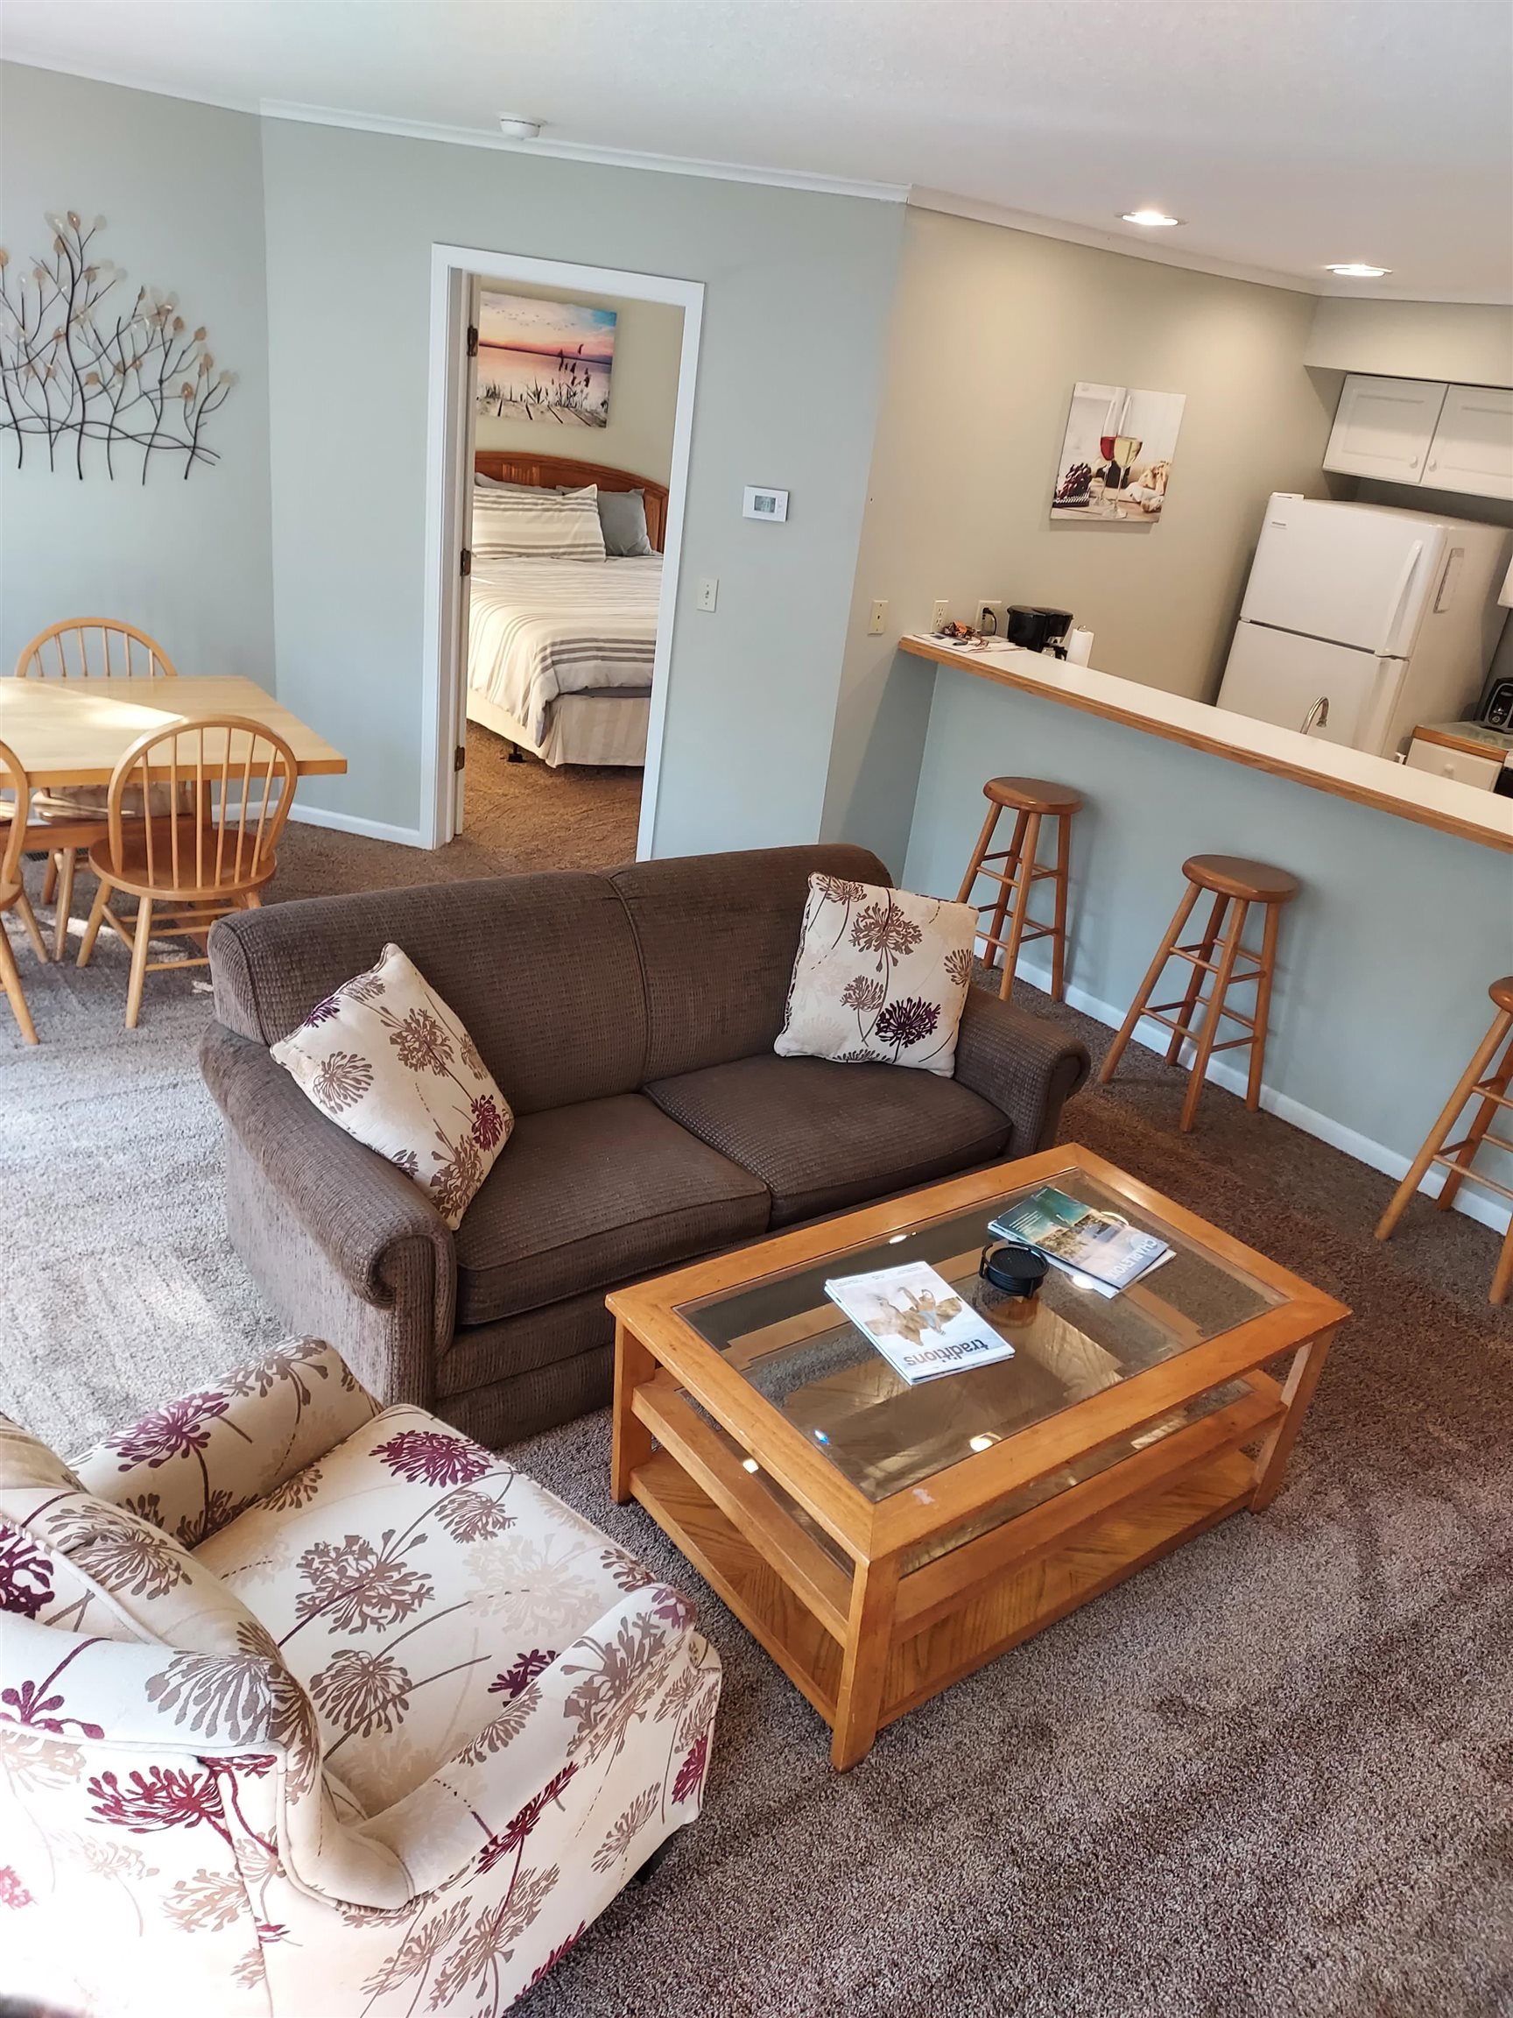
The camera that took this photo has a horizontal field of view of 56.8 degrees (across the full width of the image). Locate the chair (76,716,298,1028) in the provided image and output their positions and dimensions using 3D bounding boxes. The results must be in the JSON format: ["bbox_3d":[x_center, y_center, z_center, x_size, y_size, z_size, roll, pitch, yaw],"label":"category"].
[{"bbox_3d":[-1.606,-0.454,3.943,0.480,0.920,0.560,-10,30,-34],"label":"chair"}]

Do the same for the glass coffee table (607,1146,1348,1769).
[{"bbox_3d":[0.396,0.727,2.557,1.181,0.461,0.665,-12,31,-36],"label":"glass coffee table"}]

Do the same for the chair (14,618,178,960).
[{"bbox_3d":[-1.987,-0.701,4.353,0.470,0.925,0.550,-10,30,-34],"label":"chair"}]

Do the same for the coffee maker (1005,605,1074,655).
[{"bbox_3d":[1.010,-1.298,5.119,0.220,0.300,0.180,-2,27,-20],"label":"coffee maker"}]

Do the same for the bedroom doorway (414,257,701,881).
[{"bbox_3d":[-0.738,-1.513,5.059,0.920,2.096,0.140,10,25,5],"label":"bedroom doorway"}]

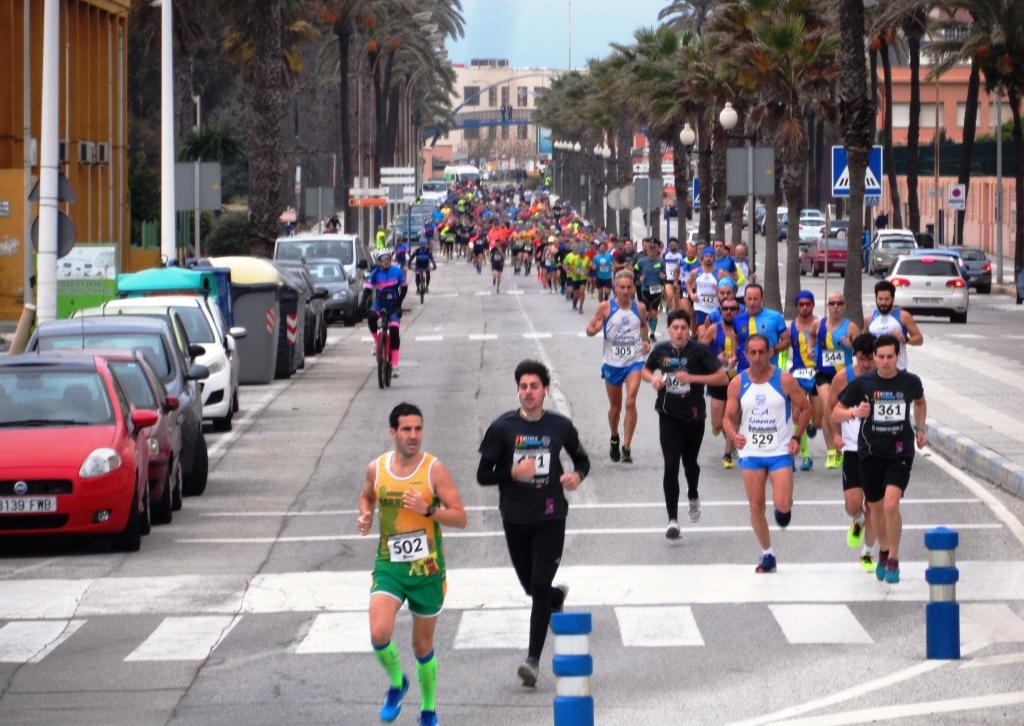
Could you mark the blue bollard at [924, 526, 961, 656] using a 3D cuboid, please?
[{"bbox_3d":[2.459,1.316,51.700,0.195,0.750,0.195,0,1,0],"label":"blue bollard"}]

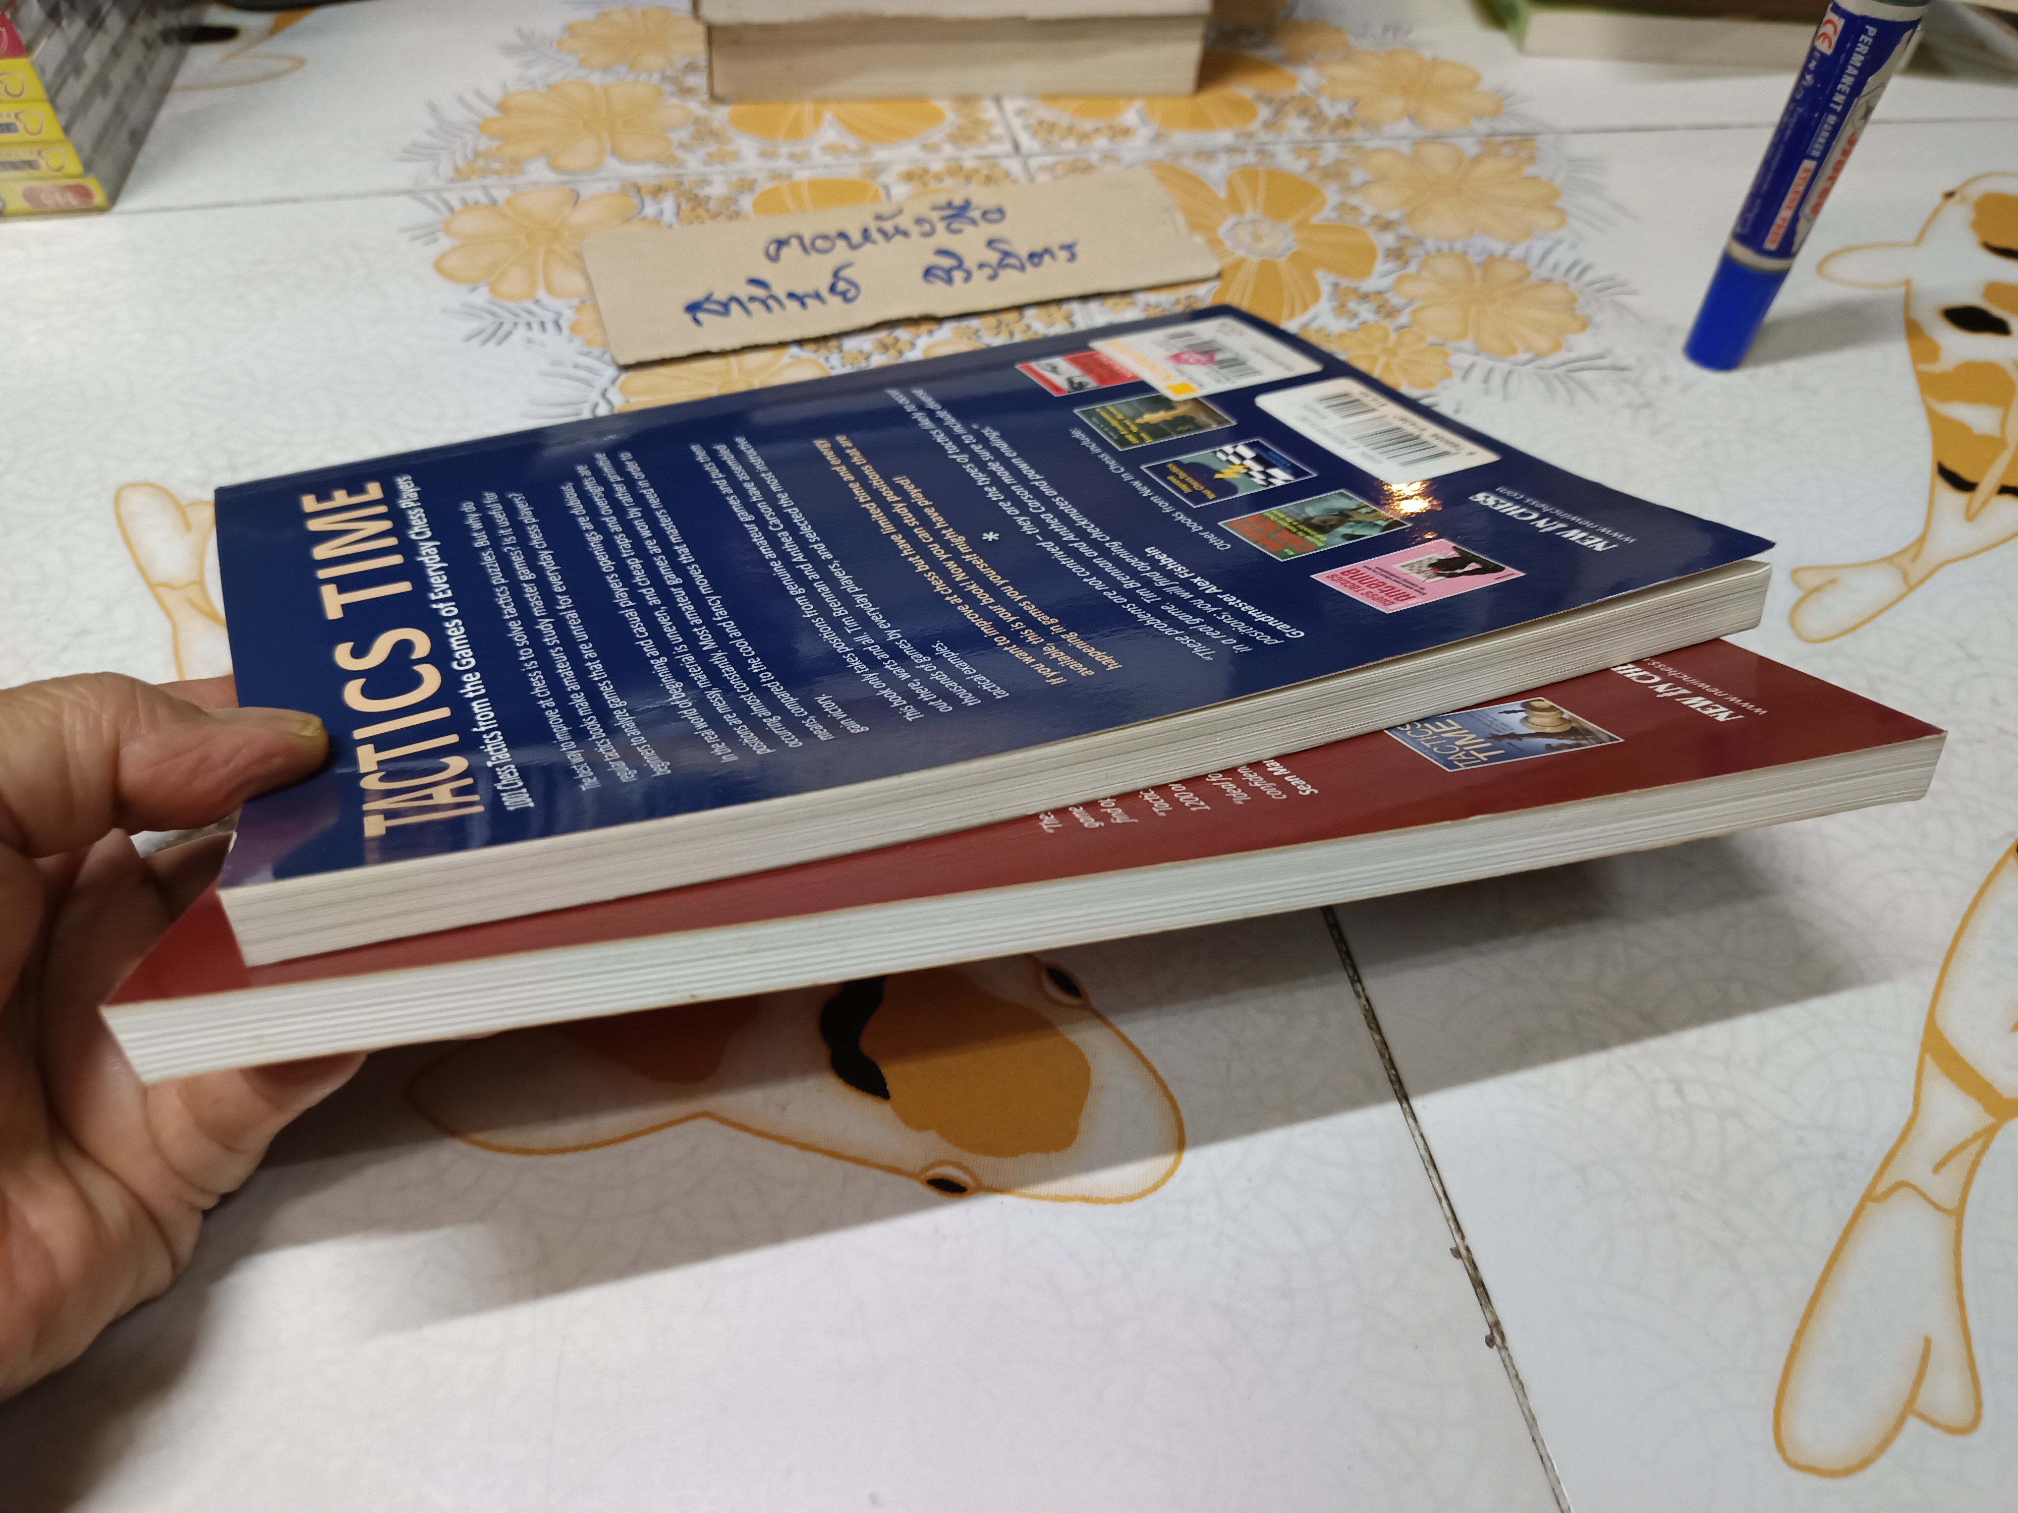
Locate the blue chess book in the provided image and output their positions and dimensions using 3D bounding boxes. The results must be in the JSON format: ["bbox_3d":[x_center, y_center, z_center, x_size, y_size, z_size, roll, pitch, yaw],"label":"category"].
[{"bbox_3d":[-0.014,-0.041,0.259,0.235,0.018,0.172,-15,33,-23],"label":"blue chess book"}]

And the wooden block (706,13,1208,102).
[{"bbox_3d":[-0.024,-0.292,0.533,0.174,0.028,0.120,-3,49,-5],"label":"wooden block"}]

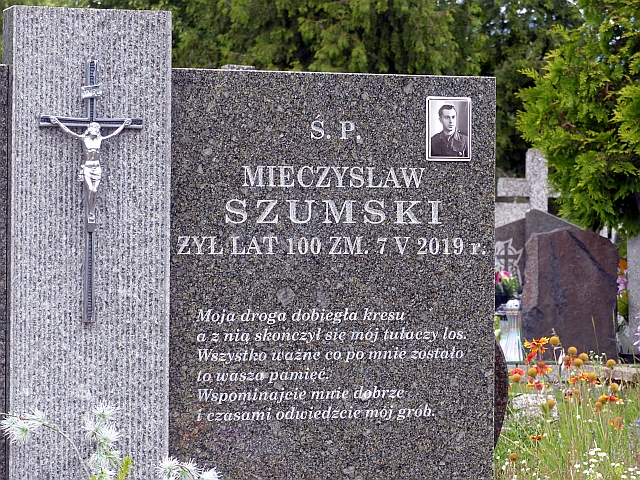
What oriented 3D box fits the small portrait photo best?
[{"bbox_3d":[0.243,-0.209,4.560,0.090,0.119,0.009,0,0,-20],"label":"small portrait photo"}]

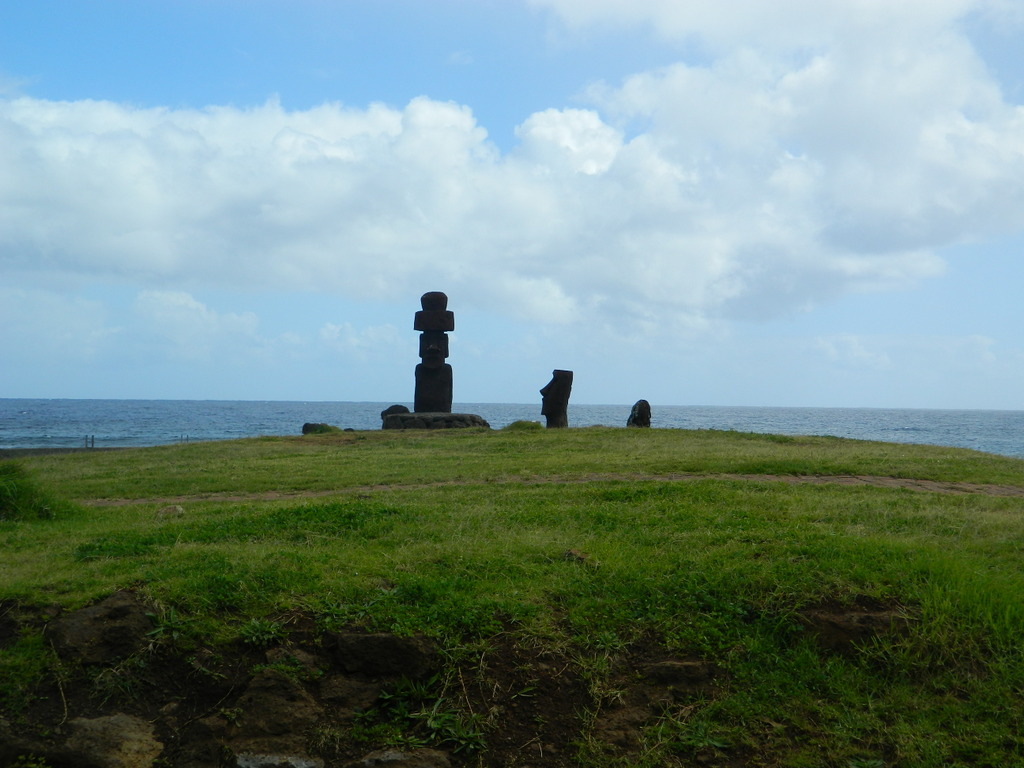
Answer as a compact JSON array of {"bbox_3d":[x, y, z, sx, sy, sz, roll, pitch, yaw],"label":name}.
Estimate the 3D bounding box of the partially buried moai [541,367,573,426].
[{"bbox_3d":[1.583,0.534,60.000,1.140,2.120,0.900,1,-1,-6],"label":"partially buried moai"}]

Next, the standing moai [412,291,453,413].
[{"bbox_3d":[-2.775,-1.139,60.000,1.420,4.300,1.300,1,-1,1],"label":"standing moai"}]

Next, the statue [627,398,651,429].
[{"bbox_3d":[4.519,1.067,60.000,0.850,1.080,0.800,0,-1,27],"label":"statue"}]

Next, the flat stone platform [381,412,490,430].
[{"bbox_3d":[-2.704,1.352,60.000,3.800,0.650,3.000,1,-1,1],"label":"flat stone platform"}]

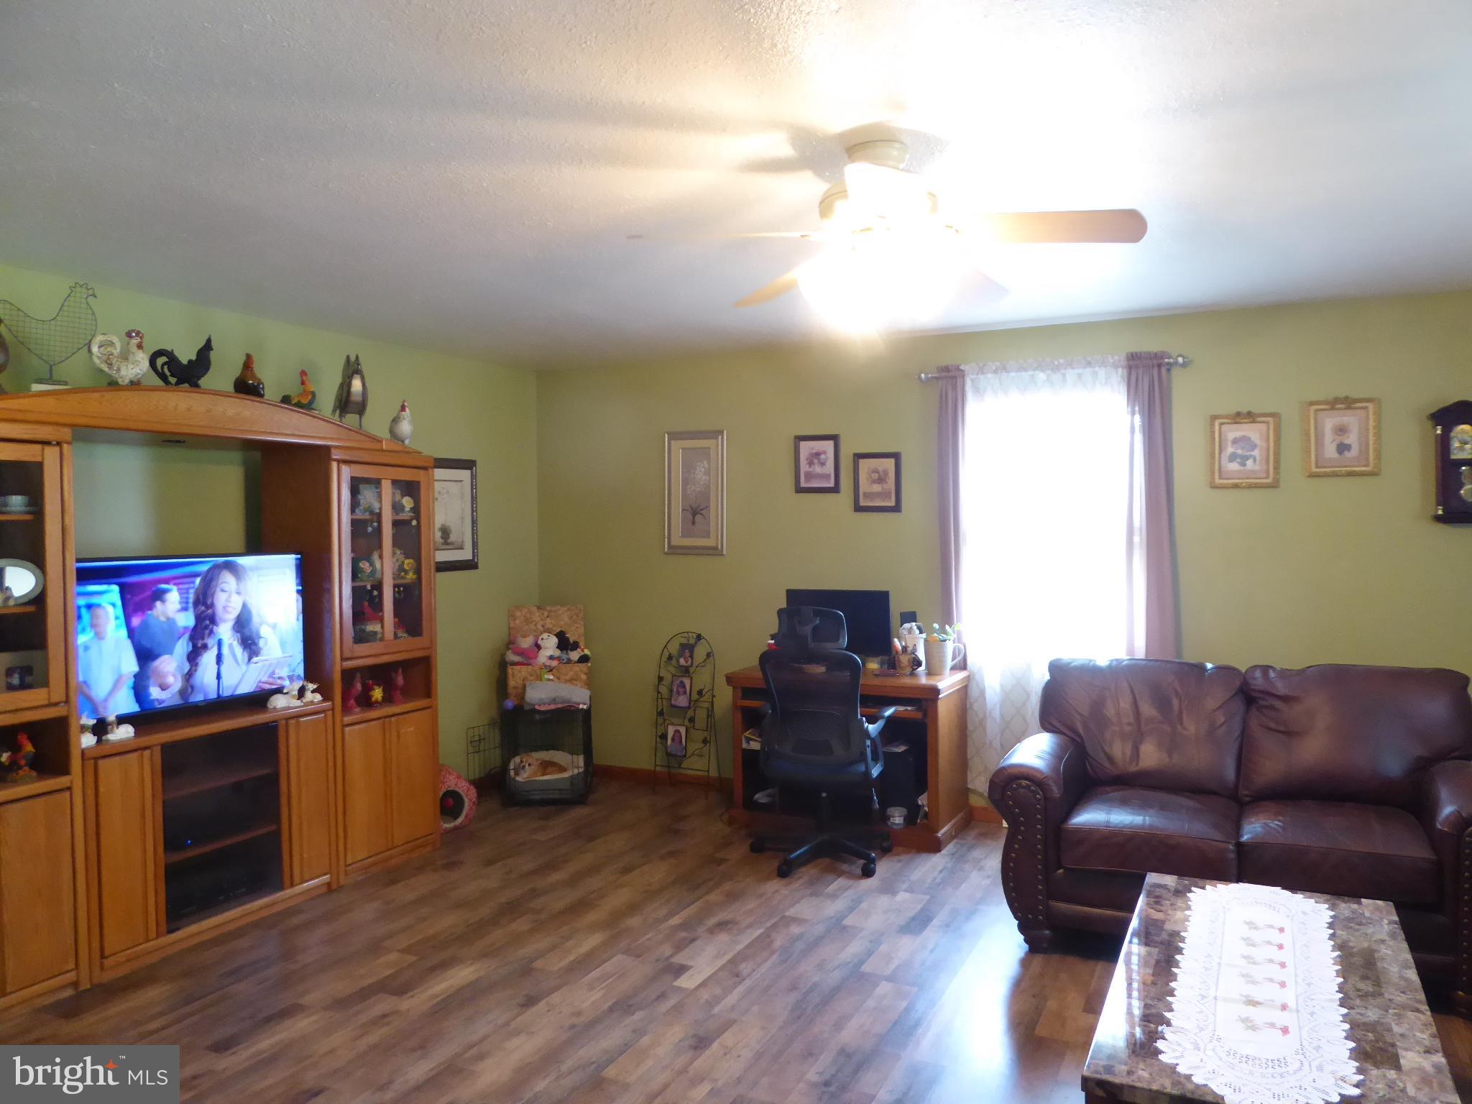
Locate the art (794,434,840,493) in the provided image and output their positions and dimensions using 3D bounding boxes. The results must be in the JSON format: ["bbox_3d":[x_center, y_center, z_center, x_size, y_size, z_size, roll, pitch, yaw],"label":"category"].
[{"bbox_3d":[0.431,-0.464,5.384,0.260,0.308,0.024,0,2,27],"label":"art"}]

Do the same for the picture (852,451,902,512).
[{"bbox_3d":[0.727,-0.357,5.236,0.261,0.307,0.024,0,2,27],"label":"picture"}]

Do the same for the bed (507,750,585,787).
[{"bbox_3d":[-1.067,1.246,5.769,0.410,0.180,0.460,-1,2,-1],"label":"bed"}]

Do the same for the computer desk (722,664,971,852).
[{"bbox_3d":[0.562,0.977,5.067,1.080,0.755,0.570,0,2,27],"label":"computer desk"}]

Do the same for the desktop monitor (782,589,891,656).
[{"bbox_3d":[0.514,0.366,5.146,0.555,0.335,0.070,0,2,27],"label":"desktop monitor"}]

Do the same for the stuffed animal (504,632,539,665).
[{"bbox_3d":[-1.210,0.552,5.760,0.190,0.185,0.150,-1,2,-1],"label":"stuffed animal"}]

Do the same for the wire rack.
[{"bbox_3d":[-0.277,0.893,5.692,0.360,0.903,0.200,0,2,27],"label":"wire rack"}]

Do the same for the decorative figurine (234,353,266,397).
[{"bbox_3d":[-1.892,-0.682,3.972,0.125,0.170,0.108,0,2,24],"label":"decorative figurine"}]

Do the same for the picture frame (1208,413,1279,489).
[{"bbox_3d":[2.222,-0.442,4.461,0.273,0.330,0.030,0,2,27],"label":"picture frame"}]

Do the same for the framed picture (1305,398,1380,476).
[{"bbox_3d":[2.577,-0.490,4.339,0.275,0.335,0.030,0,2,27],"label":"framed picture"}]

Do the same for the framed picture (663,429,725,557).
[{"bbox_3d":[-0.236,-0.332,5.752,0.385,0.695,0.030,0,2,27],"label":"framed picture"}]

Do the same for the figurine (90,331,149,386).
[{"bbox_3d":[-2.125,-0.668,3.518,0.195,0.192,0.095,-2,2,-33],"label":"figurine"}]

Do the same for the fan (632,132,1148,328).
[{"bbox_3d":[0.380,-0.794,2.572,1.240,0.434,1.260,0,2,21],"label":"fan"}]

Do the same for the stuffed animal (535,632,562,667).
[{"bbox_3d":[-1.035,0.538,5.620,0.150,0.195,0.130,0,2,0],"label":"stuffed animal"}]

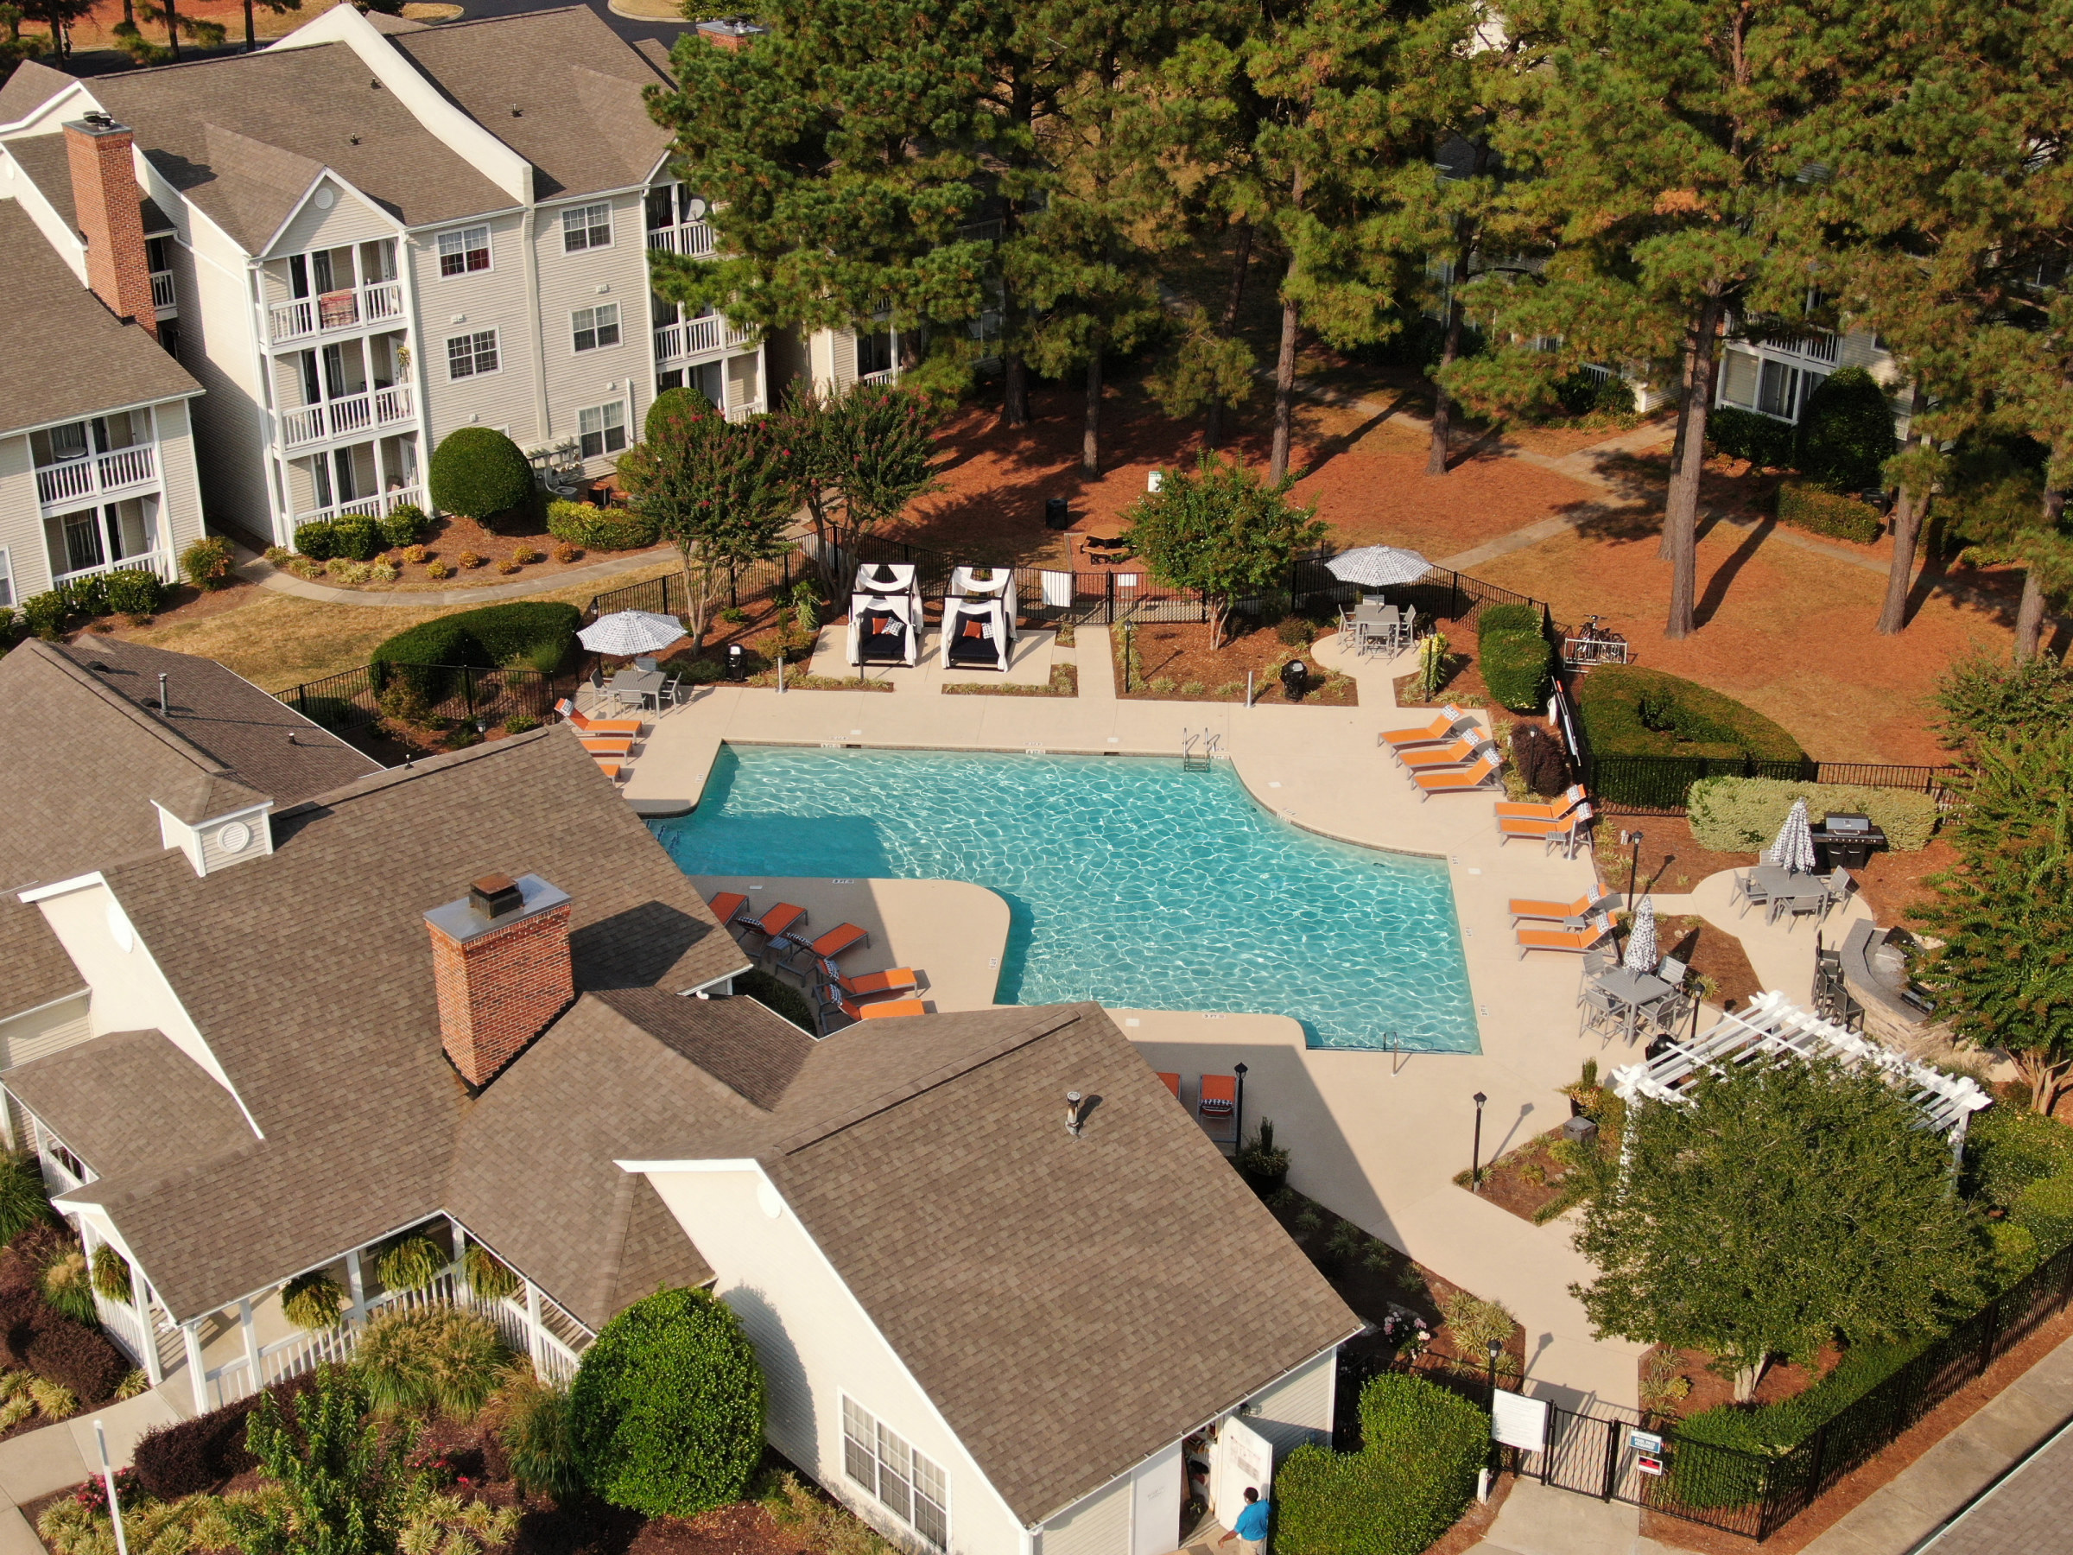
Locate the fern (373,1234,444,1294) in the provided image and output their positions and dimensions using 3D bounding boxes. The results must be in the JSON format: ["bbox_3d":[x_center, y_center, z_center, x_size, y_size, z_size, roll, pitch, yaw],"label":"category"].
[{"bbox_3d":[-9.943,7.685,43.644,1.000,0.920,1.000,0,23,0],"label":"fern"}]

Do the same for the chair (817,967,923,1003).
[{"bbox_3d":[-3.300,3.968,53.510,1.970,0.820,0.660,-10,27,-21],"label":"chair"}]

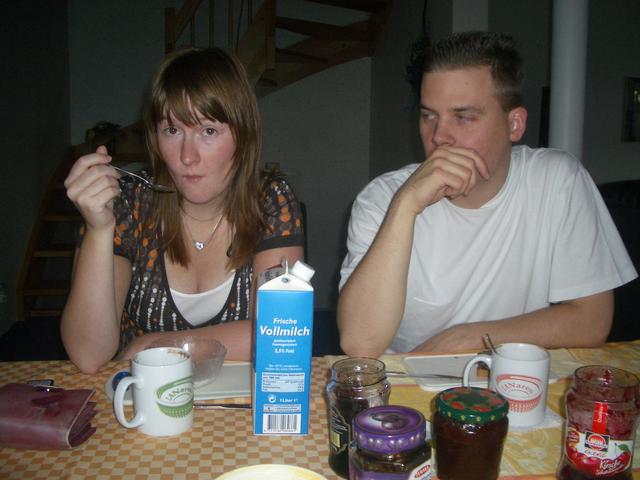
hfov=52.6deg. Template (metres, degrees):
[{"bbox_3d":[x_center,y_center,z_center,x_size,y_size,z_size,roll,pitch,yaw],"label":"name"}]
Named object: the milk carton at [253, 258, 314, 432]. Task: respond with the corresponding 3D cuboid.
[{"bbox_3d":[-0.050,0.138,0.886,0.072,0.240,0.072,0,9,-6],"label":"milk carton"}]

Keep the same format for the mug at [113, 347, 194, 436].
[{"bbox_3d":[-0.226,0.209,0.872,0.080,0.098,0.118,7,11,34],"label":"mug"}]

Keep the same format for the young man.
[{"bbox_3d":[0.324,0.276,1.289,0.580,1.300,0.700,1,9,-2],"label":"young man"}]

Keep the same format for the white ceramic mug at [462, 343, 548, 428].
[{"bbox_3d":[0.268,0.207,0.935,0.118,0.098,0.080,4,9,18],"label":"white ceramic mug"}]

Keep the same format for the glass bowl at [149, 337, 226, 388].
[{"bbox_3d":[-0.211,0.197,1.029,0.128,0.052,0.128,1,9,0],"label":"glass bowl"}]

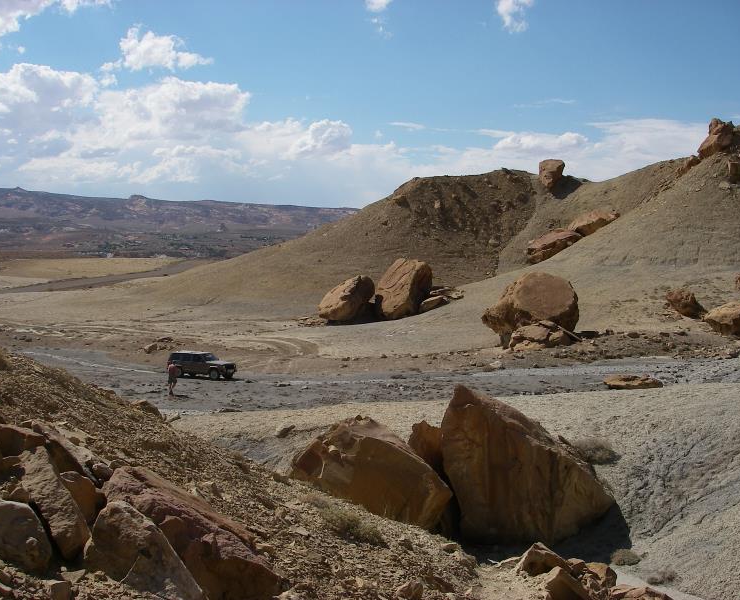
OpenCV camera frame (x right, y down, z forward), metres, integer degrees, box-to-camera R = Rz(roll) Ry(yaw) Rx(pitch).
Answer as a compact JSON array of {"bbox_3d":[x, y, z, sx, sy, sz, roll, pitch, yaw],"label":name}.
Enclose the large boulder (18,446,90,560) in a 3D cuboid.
[{"bbox_3d":[-3.449,2.225,9.600,0.740,1.100,0.750,-2,5,-20],"label":"large boulder"}]

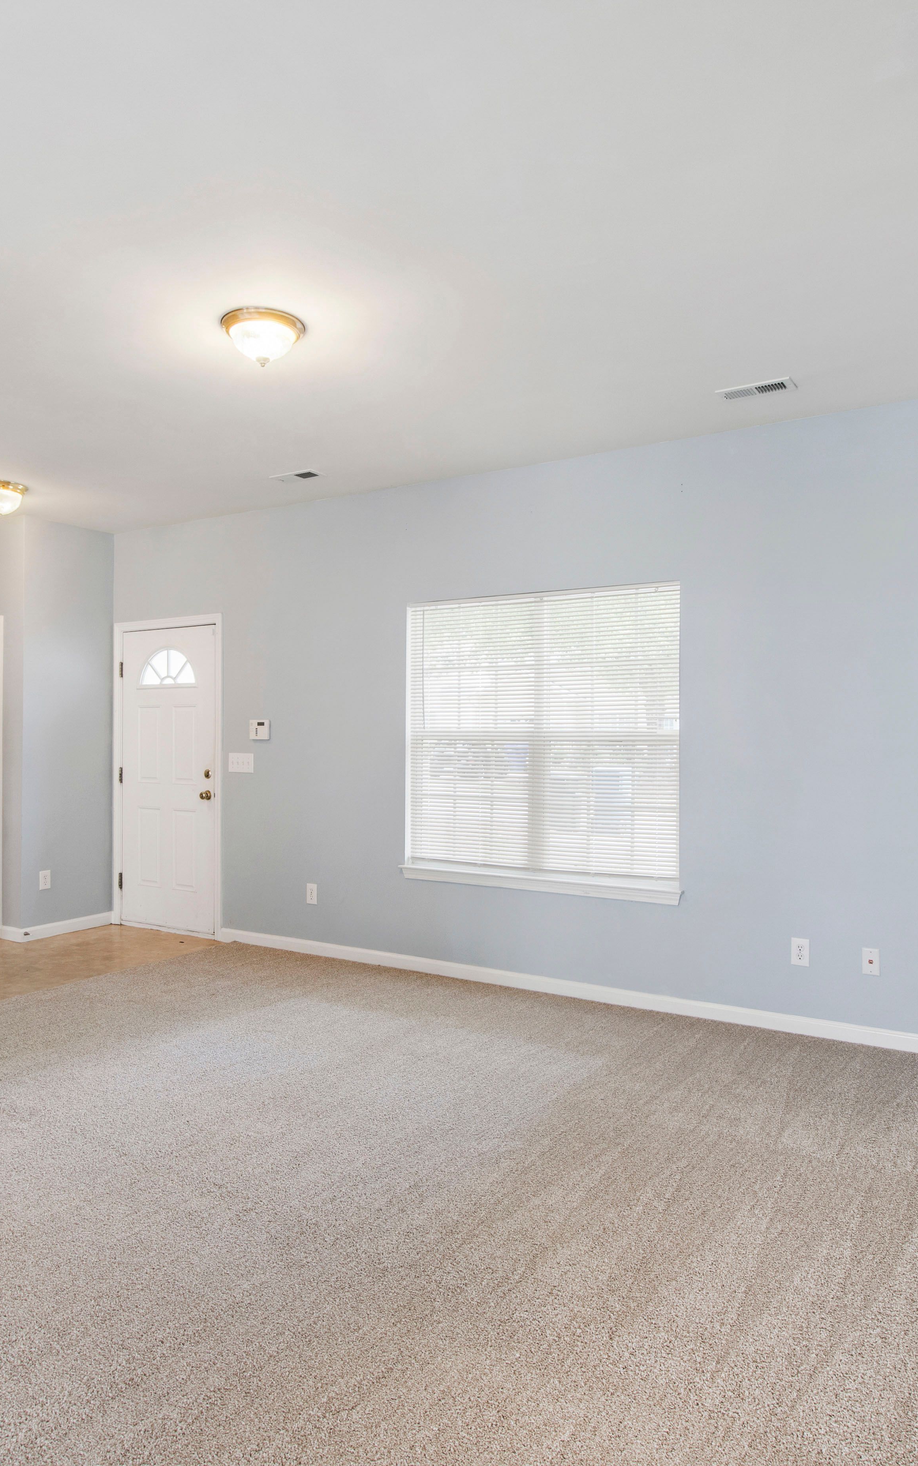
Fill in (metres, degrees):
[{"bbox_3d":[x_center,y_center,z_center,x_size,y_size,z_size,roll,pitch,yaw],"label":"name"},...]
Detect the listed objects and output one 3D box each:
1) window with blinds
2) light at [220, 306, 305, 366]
[{"bbox_3d":[0.381,0.047,4.774,1.600,1.530,0.120,0,-1,32],"label":"window with blinds"},{"bbox_3d":[-0.681,-1.350,3.199,0.295,0.148,0.295,0,0,0],"label":"light"}]

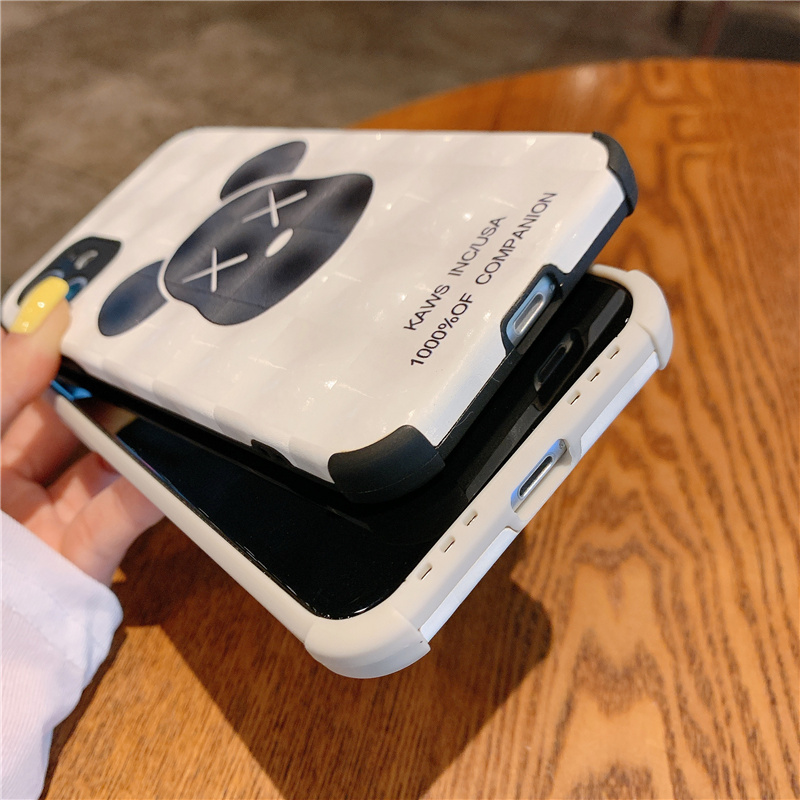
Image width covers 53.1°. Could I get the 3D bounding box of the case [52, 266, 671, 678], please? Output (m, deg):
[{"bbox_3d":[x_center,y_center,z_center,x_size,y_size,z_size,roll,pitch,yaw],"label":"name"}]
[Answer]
[{"bbox_3d":[-0.027,-0.011,0.175,0.081,0.012,0.157,-46,41,-17],"label":"case"}]

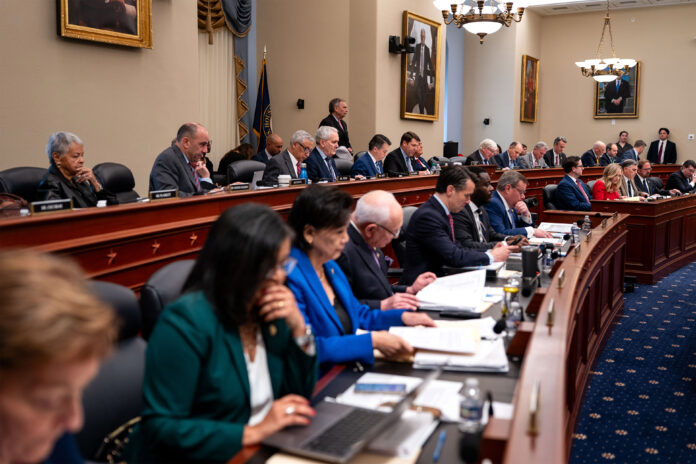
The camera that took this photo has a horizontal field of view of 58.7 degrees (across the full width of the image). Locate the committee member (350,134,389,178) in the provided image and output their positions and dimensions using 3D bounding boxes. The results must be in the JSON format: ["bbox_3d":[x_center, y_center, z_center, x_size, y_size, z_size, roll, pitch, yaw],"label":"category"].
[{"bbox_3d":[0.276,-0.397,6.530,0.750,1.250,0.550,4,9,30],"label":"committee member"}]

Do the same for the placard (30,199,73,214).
[{"bbox_3d":[-1.565,-0.130,3.270,0.045,0.054,0.260,3,8,22],"label":"placard"}]

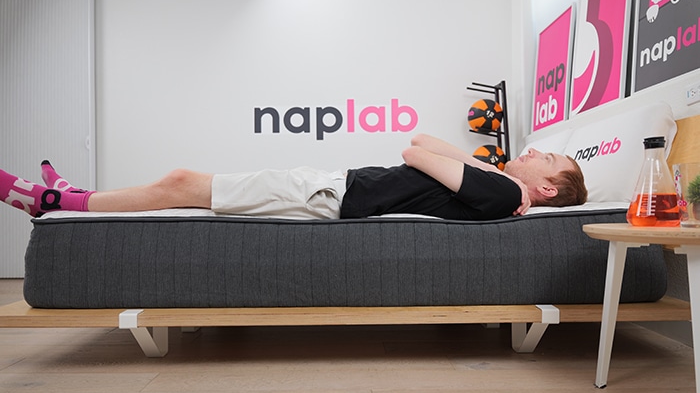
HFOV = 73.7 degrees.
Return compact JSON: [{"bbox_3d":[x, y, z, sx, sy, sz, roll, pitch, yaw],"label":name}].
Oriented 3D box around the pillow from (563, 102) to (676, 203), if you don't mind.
[{"bbox_3d":[1.015,-0.148,1.855,0.155,0.390,0.650,18,0,-2],"label":"pillow"}]

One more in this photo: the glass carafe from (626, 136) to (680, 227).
[{"bbox_3d":[0.768,-0.038,1.175,0.117,0.229,0.117,0,0,0],"label":"glass carafe"}]

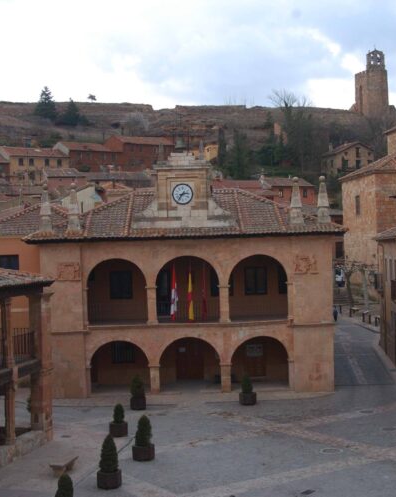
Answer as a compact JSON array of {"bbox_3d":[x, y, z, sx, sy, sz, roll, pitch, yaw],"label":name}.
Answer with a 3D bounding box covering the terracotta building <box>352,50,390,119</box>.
[{"bbox_3d":[47.556,-44.695,238.000,6.800,18.000,7.000,-2,0,-17],"label":"terracotta building"}]

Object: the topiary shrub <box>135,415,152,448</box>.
[{"bbox_3d":[-2.013,6.811,32.548,0.634,1.174,0.634,-2,0,0],"label":"topiary shrub"}]

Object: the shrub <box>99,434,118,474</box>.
[{"bbox_3d":[-2.937,6.772,28.814,0.660,1.270,0.660,-2,0,0],"label":"shrub"}]

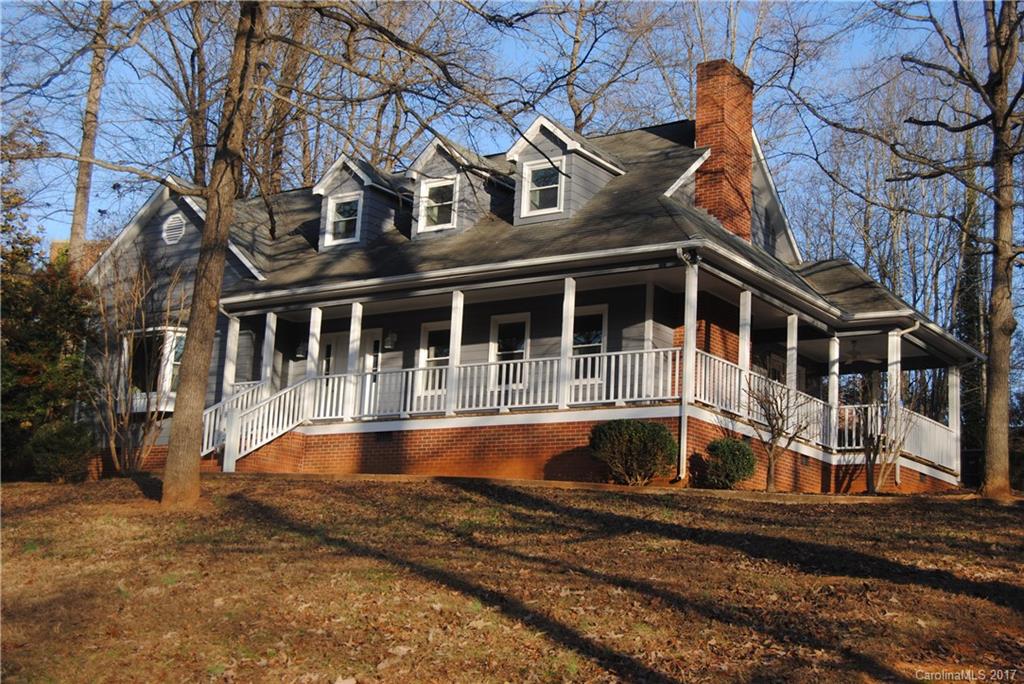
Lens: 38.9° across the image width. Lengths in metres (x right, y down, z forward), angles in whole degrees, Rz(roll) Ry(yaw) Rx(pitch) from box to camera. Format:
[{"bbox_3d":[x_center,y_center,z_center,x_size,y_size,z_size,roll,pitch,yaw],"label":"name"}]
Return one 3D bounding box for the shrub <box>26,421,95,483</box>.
[{"bbox_3d":[-9.708,2.354,31.208,1.420,1.320,1.400,-5,-14,34],"label":"shrub"}]

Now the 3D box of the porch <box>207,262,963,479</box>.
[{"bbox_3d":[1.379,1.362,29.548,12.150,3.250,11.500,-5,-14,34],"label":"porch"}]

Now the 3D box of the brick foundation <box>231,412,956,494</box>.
[{"bbox_3d":[2.106,2.761,28.630,9.980,1.120,11.500,-5,-14,34],"label":"brick foundation"}]

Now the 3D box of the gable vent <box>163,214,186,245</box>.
[{"bbox_3d":[-7.529,-2.519,32.257,0.680,0.680,0.070,-5,-14,34],"label":"gable vent"}]

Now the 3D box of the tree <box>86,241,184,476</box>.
[{"bbox_3d":[-7.820,0.406,30.224,2.150,4.750,2.100,-5,-14,34],"label":"tree"}]

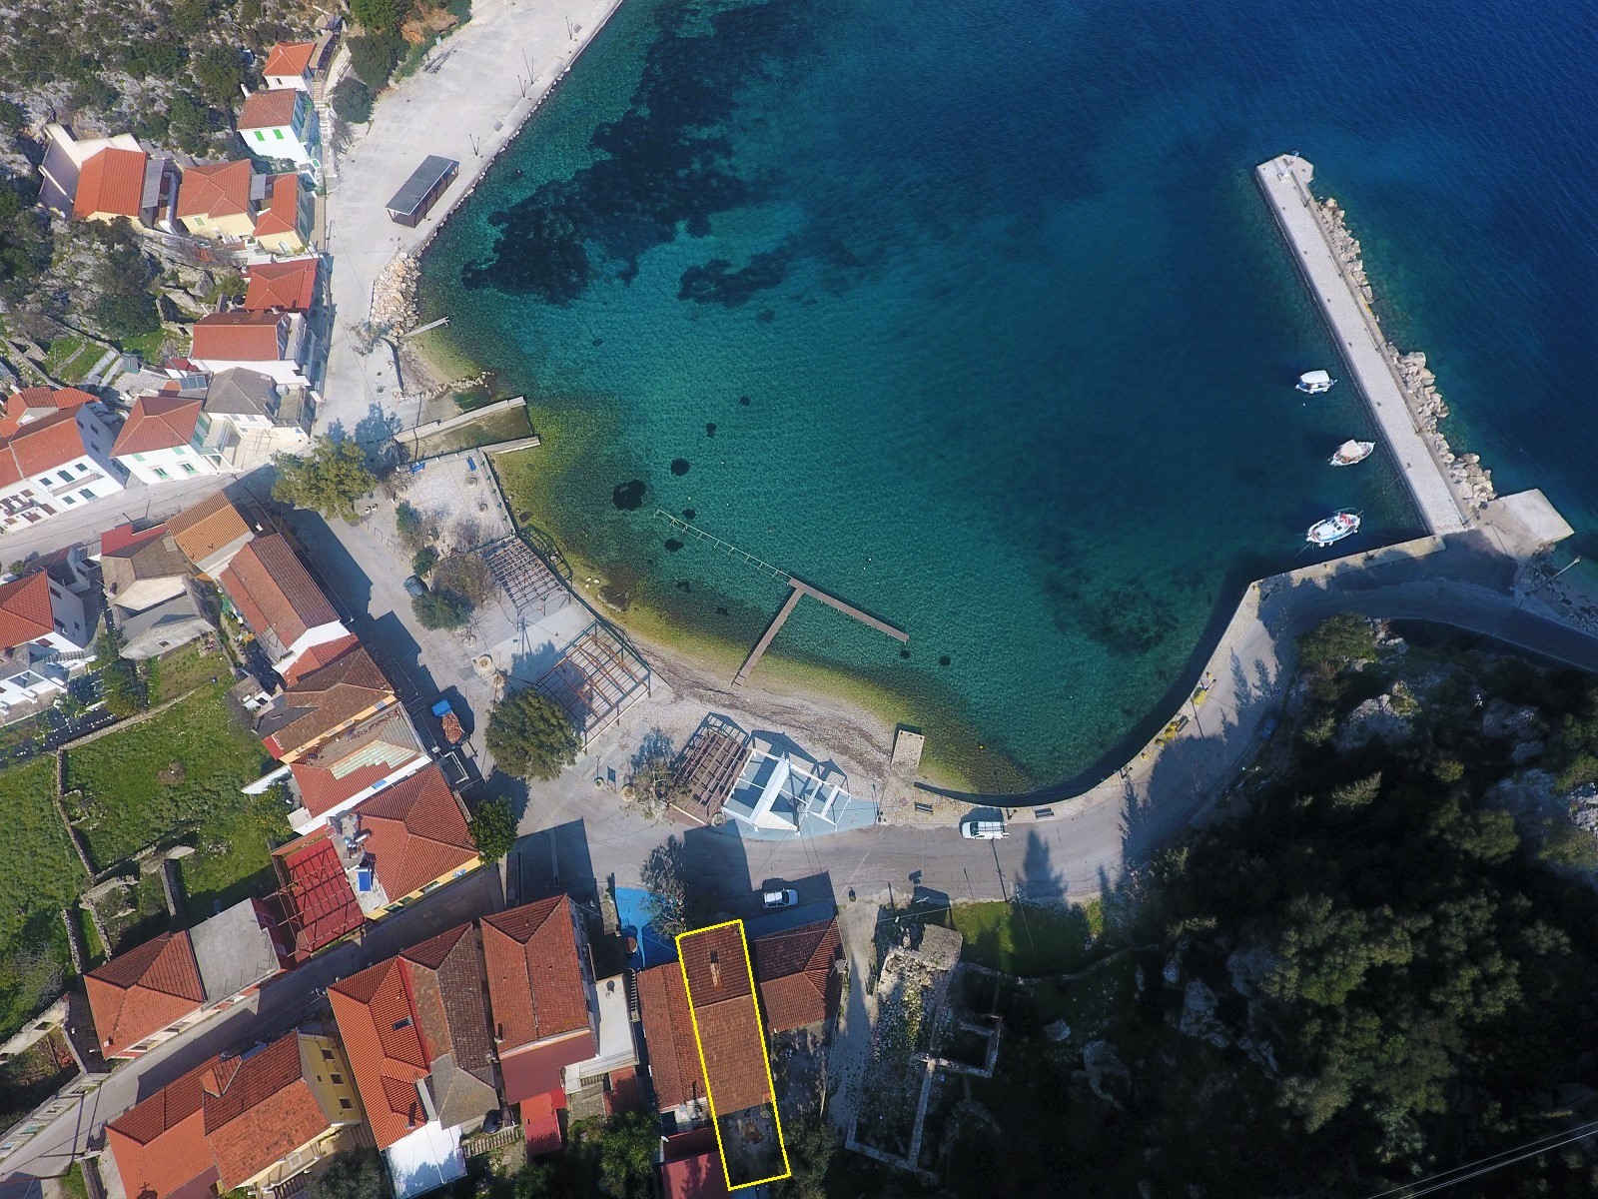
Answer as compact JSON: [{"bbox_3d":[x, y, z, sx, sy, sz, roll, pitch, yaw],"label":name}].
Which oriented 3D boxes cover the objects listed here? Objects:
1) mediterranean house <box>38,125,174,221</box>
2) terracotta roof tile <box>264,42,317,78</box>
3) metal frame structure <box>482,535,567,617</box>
[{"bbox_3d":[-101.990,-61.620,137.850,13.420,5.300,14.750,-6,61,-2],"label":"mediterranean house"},{"bbox_3d":[-83.890,-89.260,151.250,6.410,2.000,8.690,0,61,1],"label":"terracotta roof tile"},{"bbox_3d":[-33.490,-2.560,113.260,6.590,2.500,10.250,-28,65,-14],"label":"metal frame structure"}]

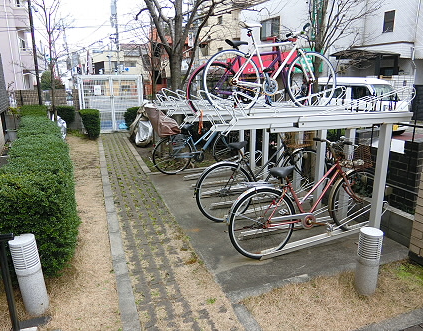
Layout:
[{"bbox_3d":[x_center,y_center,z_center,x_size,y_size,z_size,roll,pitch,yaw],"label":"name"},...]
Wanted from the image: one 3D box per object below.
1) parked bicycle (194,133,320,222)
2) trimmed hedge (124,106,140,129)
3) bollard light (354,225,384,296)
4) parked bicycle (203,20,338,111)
[{"bbox_3d":[0.626,0.057,3.649,1.750,1.030,0.550,-10,16,-17],"label":"parked bicycle"},{"bbox_3d":[-2.542,-1.528,10.781,0.750,0.870,0.700,-6,15,-19],"label":"trimmed hedge"},{"bbox_3d":[1.141,0.700,2.316,0.147,0.473,0.147,-1,14,0],"label":"bollard light"},{"bbox_3d":[0.703,-1.075,3.556,1.690,0.970,0.460,-6,12,-18],"label":"parked bicycle"}]

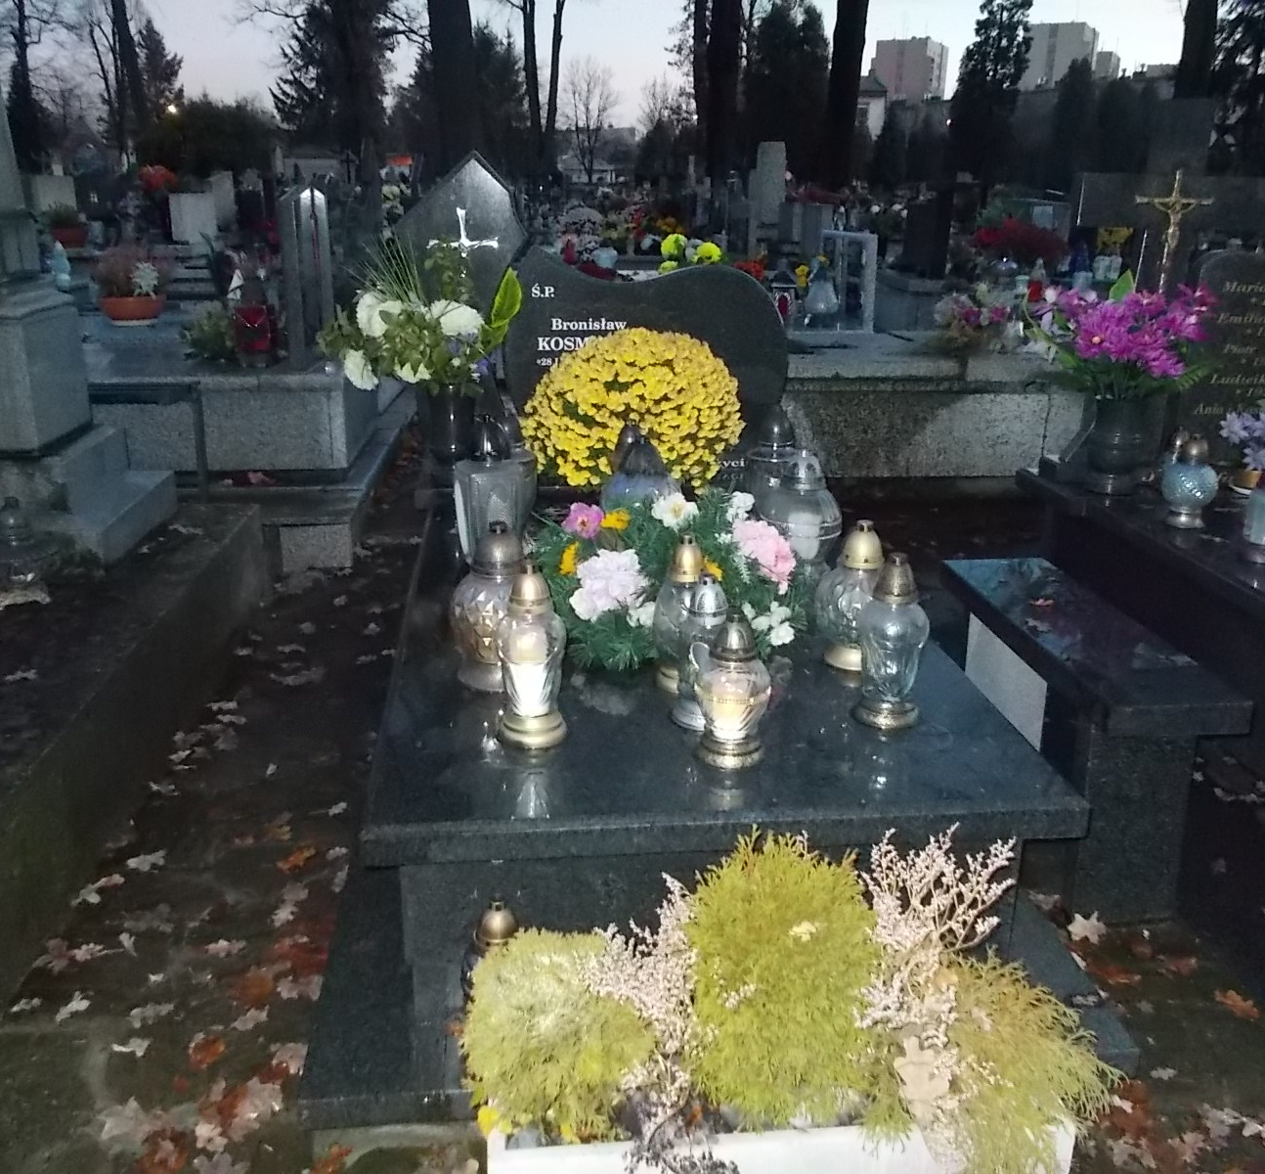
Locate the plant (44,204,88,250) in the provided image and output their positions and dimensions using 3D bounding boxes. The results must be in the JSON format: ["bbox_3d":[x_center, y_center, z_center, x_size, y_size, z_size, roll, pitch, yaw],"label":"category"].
[{"bbox_3d":[-4.588,-2.901,9.506,0.316,0.334,0.301,-1,18,-5],"label":"plant"}]

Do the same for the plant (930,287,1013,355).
[{"bbox_3d":[1.701,-1.325,5.862,0.402,0.300,0.342,0,20,0],"label":"plant"}]

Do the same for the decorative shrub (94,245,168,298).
[{"bbox_3d":[-2.548,-1.587,5.983,0.348,0.254,0.296,-1,18,-5],"label":"decorative shrub"}]

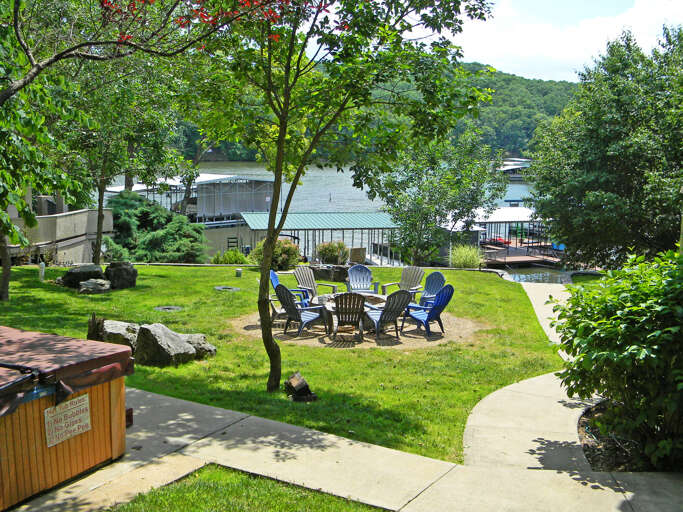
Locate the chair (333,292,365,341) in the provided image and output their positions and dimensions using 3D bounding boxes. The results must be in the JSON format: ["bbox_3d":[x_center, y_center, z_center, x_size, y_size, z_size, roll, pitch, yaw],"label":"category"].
[{"bbox_3d":[0.123,1.052,14.788,0.720,0.950,0.860,0,8,-1],"label":"chair"}]

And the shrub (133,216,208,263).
[{"bbox_3d":[-6.047,-0.583,28.600,2.600,1.650,2.200,1,8,0],"label":"shrub"}]

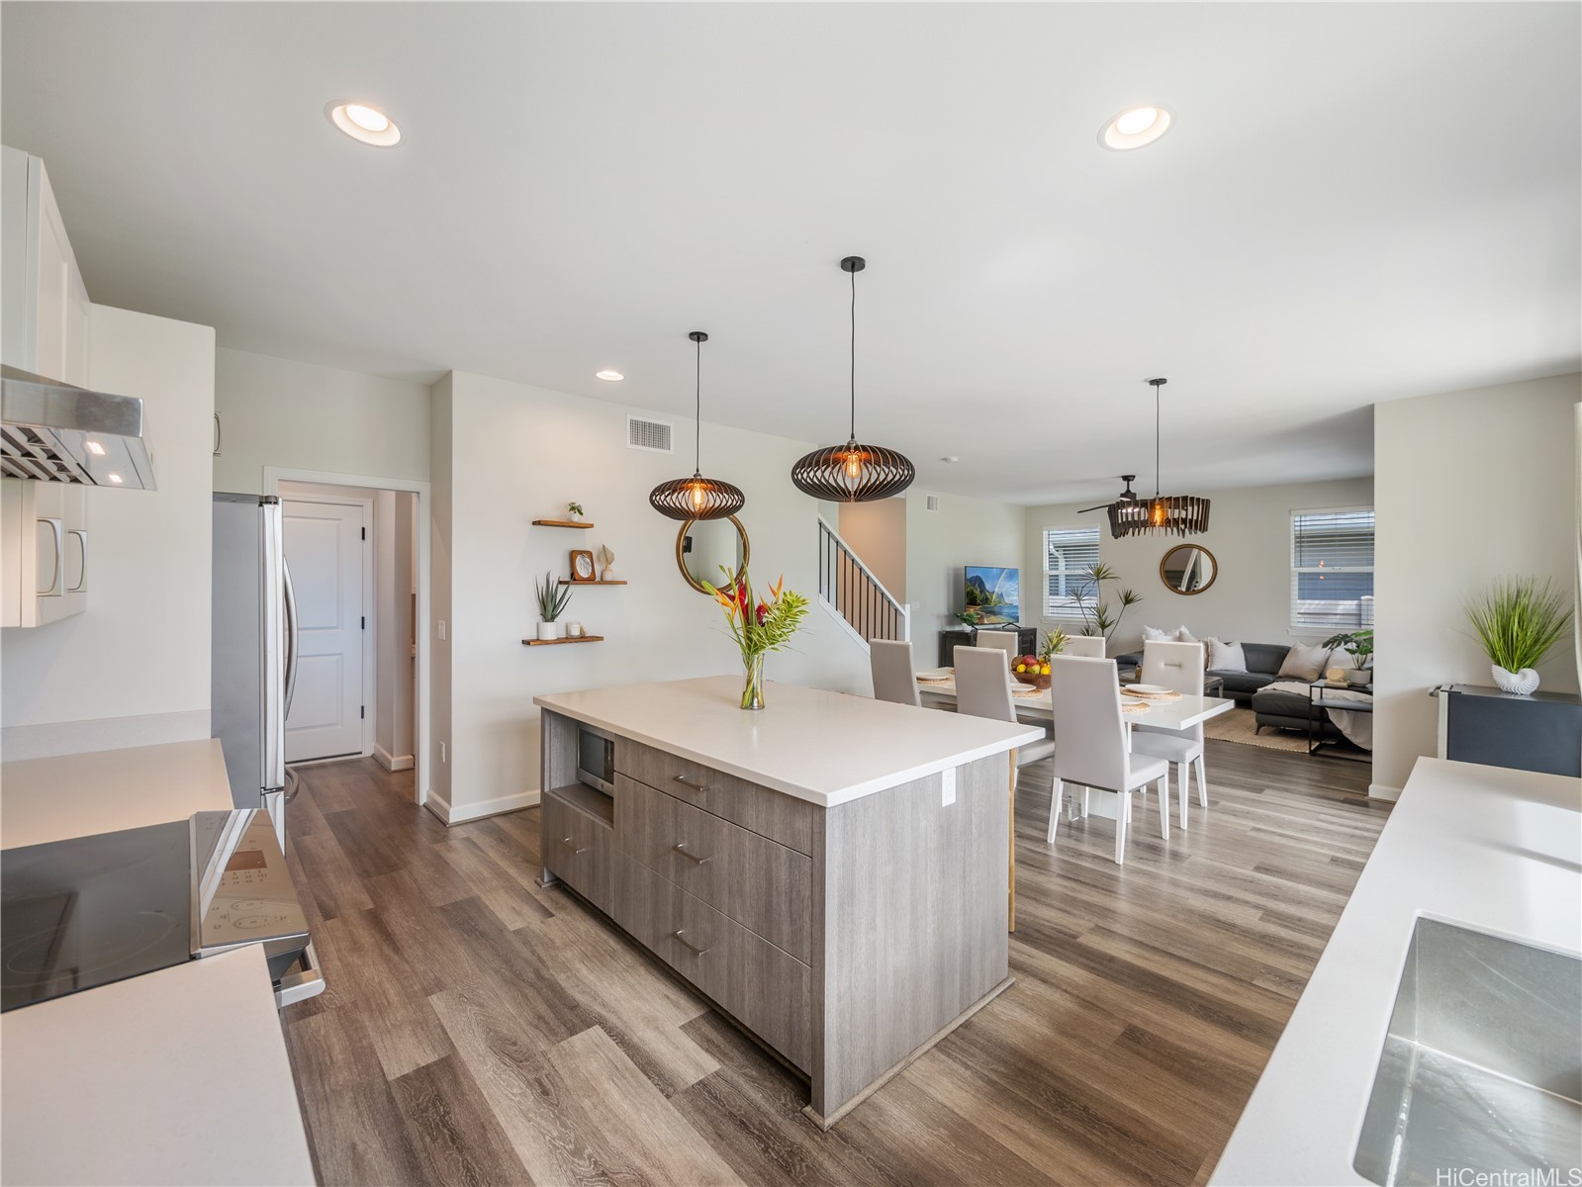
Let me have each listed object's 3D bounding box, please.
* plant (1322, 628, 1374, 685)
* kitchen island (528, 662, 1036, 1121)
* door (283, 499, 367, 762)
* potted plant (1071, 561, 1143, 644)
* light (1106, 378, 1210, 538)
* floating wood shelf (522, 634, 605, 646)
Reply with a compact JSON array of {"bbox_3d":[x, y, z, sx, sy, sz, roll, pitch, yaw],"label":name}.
[{"bbox_3d":[5.099,0.573,5.769,0.543,0.492,0.482,1,1,41],"label":"plant"},{"bbox_3d":[-0.154,1.000,2.956,1.243,0.900,2.119,0,1,-42],"label":"kitchen island"},{"bbox_3d":[-3.887,0.301,5.067,0.840,2.055,0.045,0,0,-43],"label":"door"},{"bbox_3d":[4.325,0.492,8.826,0.830,1.850,0.900,0,0,-43],"label":"potted plant"},{"bbox_3d":[2.251,-0.837,3.934,0.640,0.965,0.640,0,0,-43],"label":"light"},{"bbox_3d":[-1.500,0.318,4.244,0.495,0.025,0.138,0,0,-43],"label":"floating wood shelf"}]

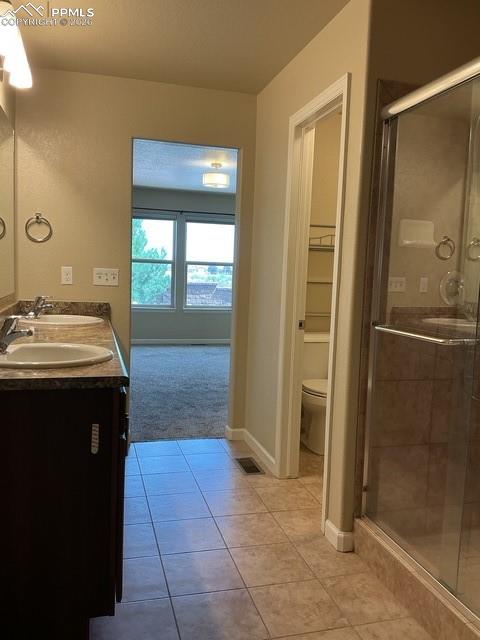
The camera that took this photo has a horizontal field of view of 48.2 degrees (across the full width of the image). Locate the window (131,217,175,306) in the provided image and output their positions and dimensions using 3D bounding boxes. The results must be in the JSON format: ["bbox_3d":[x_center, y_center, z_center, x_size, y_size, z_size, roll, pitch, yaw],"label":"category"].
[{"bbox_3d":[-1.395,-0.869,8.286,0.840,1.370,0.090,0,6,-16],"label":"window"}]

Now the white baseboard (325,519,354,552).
[{"bbox_3d":[0.469,1.002,2.494,0.072,0.088,0.145,0,6,-16],"label":"white baseboard"}]

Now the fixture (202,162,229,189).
[{"bbox_3d":[-0.276,-1.670,6.231,0.316,0.280,0.316,2,6,0],"label":"fixture"}]

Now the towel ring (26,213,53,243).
[{"bbox_3d":[-1.269,-0.581,3.385,0.160,0.184,0.060,0,6,-16],"label":"towel ring"}]

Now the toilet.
[{"bbox_3d":[0.617,0.523,3.889,0.450,0.770,0.710,0,6,-16],"label":"toilet"}]

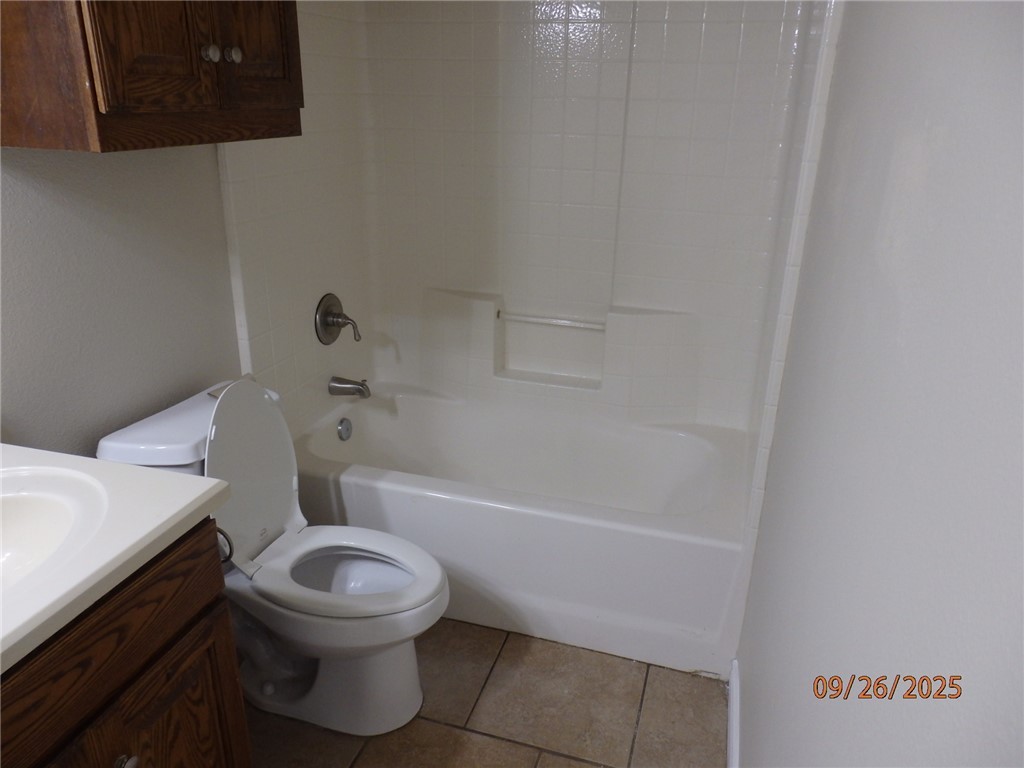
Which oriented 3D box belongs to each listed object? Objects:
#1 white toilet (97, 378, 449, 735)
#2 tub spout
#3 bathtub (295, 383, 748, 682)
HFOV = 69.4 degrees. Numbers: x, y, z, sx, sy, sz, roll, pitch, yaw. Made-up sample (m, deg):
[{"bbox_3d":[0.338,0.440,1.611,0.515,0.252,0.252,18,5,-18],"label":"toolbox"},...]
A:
[{"bbox_3d":[-0.531,0.421,1.904,0.775,0.885,0.440,7,22,15],"label":"white toilet"},{"bbox_3d":[-0.579,0.015,2.657,0.152,0.073,0.060,7,22,15],"label":"tub spout"},{"bbox_3d":[0.018,0.415,2.566,1.500,0.440,0.785,7,22,15],"label":"bathtub"}]

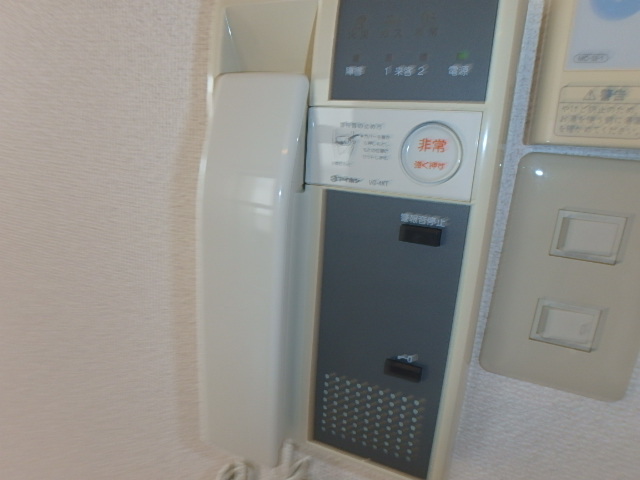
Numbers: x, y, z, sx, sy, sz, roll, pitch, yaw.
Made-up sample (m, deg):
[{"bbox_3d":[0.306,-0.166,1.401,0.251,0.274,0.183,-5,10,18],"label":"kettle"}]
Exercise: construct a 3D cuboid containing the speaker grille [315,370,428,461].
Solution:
[{"bbox_3d":[0.029,0.104,0.228,0.057,0.042,0.006,9,18,21],"label":"speaker grille"}]

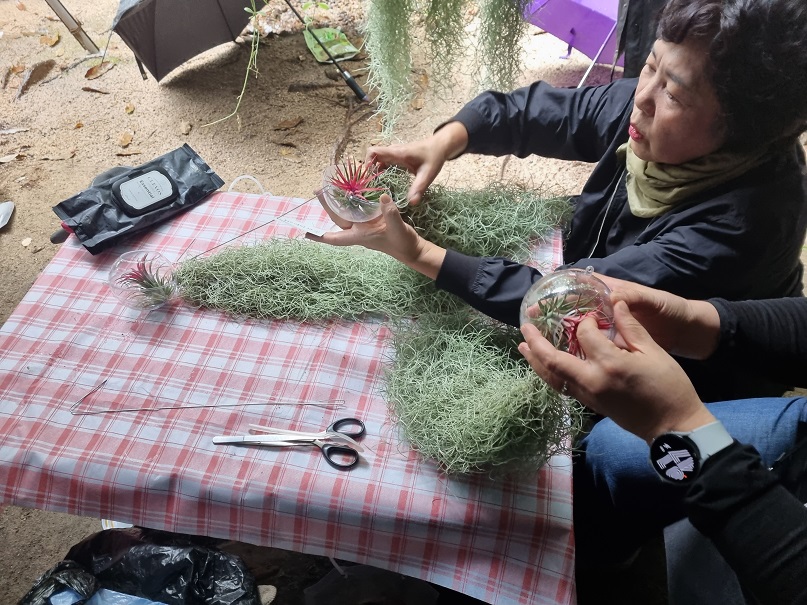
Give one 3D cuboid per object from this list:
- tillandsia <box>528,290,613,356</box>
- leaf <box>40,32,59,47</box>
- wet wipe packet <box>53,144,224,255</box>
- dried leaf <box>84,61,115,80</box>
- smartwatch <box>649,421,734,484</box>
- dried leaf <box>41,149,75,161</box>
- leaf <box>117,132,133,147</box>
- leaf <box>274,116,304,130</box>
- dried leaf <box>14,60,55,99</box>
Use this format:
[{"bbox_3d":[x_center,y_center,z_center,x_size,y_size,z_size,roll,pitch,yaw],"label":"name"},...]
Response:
[{"bbox_3d":[0.163,0.021,0.595,0.078,0.058,0.065,1,47,-1],"label":"tillandsia"},{"bbox_3d":[-1.421,-1.056,2.433,0.085,0.030,0.075,-28,54,-26],"label":"leaf"},{"bbox_3d":[-0.469,-0.191,1.093,0.258,0.045,0.115,-36,83,-27],"label":"wet wipe packet"},{"bbox_3d":[-1.135,-0.866,2.263,0.075,0.030,0.120,33,54,26],"label":"dried leaf"},{"bbox_3d":[0.212,0.111,0.453,0.045,0.058,0.042,-13,75,-39],"label":"smartwatch"},{"bbox_3d":[-1.081,-0.463,1.894,0.100,0.015,0.035,-13,48,-14],"label":"dried leaf"},{"bbox_3d":[-0.902,-0.527,1.959,0.050,0.020,0.065,5,47,2],"label":"leaf"},{"bbox_3d":[-0.387,-0.608,2.059,0.110,0.020,0.055,-30,55,-27],"label":"leaf"},{"bbox_3d":[-1.333,-0.811,2.195,0.110,0.040,0.250,4,47,1],"label":"dried leaf"}]

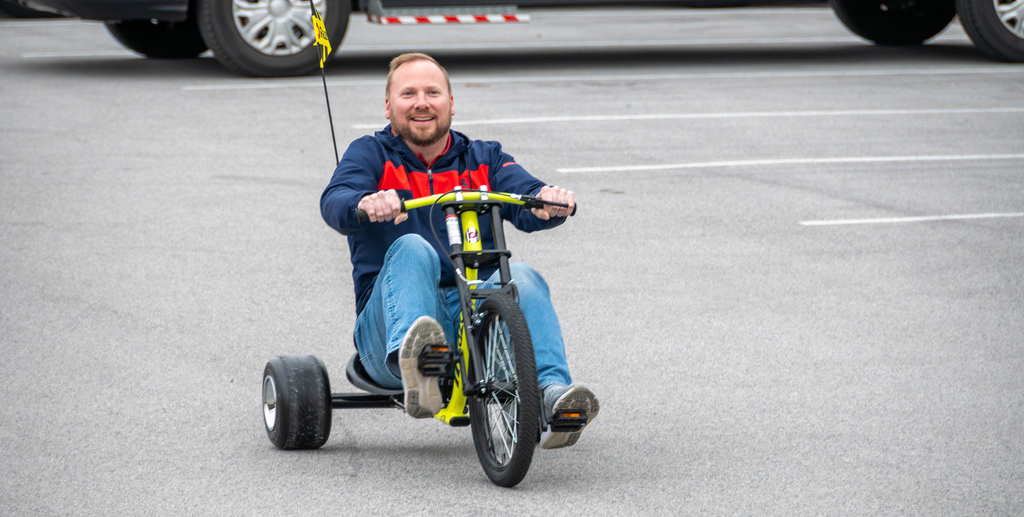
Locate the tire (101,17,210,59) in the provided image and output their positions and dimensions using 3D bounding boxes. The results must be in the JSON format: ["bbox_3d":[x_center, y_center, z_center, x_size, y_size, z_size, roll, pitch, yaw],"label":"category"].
[{"bbox_3d":[-1.649,-1.300,40.996,0.700,0.690,0.235,-2,5,-19],"label":"tire"}]

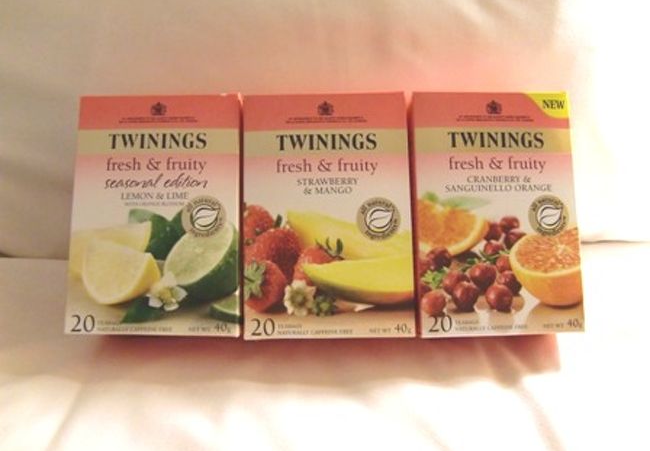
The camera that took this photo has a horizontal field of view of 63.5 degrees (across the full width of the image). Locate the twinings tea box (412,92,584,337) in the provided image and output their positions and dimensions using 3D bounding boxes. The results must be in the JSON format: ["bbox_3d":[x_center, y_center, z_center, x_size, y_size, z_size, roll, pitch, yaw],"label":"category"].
[{"bbox_3d":[0.090,-0.004,0.313,0.087,0.130,0.066,-1,-5,-5],"label":"twinings tea box"}]

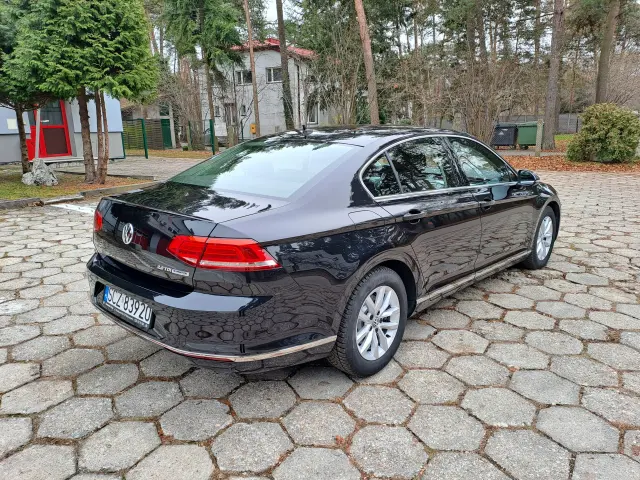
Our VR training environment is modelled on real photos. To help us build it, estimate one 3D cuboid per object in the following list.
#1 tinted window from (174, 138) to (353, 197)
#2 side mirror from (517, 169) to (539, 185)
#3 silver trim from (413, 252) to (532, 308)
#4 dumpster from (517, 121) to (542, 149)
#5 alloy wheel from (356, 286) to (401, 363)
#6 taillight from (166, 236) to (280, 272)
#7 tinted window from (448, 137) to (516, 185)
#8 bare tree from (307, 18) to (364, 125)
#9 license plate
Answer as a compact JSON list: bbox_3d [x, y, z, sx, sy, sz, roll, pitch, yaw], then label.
[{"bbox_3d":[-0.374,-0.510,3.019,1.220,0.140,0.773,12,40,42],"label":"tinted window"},{"bbox_3d":[1.778,-0.529,3.939,0.205,0.135,0.120,12,19,42],"label":"side mirror"},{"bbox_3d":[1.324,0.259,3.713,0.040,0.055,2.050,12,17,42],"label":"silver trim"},{"bbox_3d":[11.739,-5.833,25.800,1.370,1.420,1.070,5,15,22],"label":"dumpster"},{"bbox_3d":[0.296,0.478,2.762,0.170,0.445,0.445,12,19,42],"label":"alloy wheel"},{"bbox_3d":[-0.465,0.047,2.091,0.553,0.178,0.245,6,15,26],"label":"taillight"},{"bbox_3d":[1.325,-0.628,3.710,0.875,0.438,0.060,-15,-7,-44],"label":"tinted window"},{"bbox_3d":[0.768,-7.458,22.896,2.870,6.500,2.590,-1,14,0],"label":"bare tree"},{"bbox_3d":[-1.043,0.359,2.499,0.520,0.118,0.020,12,12,42],"label":"license plate"}]

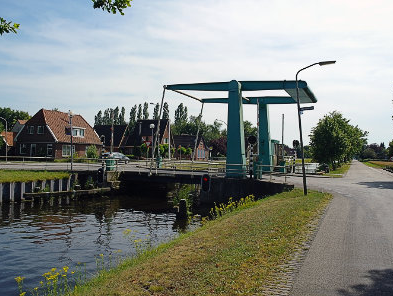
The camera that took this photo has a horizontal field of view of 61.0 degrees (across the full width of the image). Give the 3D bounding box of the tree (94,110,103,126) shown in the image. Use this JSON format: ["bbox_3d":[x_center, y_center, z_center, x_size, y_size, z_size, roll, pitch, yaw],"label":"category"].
[{"bbox_3d":[-34.087,-4.348,116.000,2.800,17.500,2.800,0,-2,0],"label":"tree"}]

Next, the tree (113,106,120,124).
[{"bbox_3d":[-26.387,-4.783,110.000,2.700,18.000,2.700,0,-2,0],"label":"tree"}]

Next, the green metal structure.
[{"bbox_3d":[3.800,-1.200,26.900,10.600,6.800,8.000,-1,-2,25],"label":"green metal structure"}]

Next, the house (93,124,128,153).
[{"bbox_3d":[-19.200,-0.885,71.900,11.000,7.200,6.800,-1,-2,25],"label":"house"}]

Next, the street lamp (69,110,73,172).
[{"bbox_3d":[-8.900,-0.500,23.500,0.350,4.300,0.350,-1,-2,25],"label":"street lamp"}]

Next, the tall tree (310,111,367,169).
[{"bbox_3d":[18.891,-1.012,45.000,6.400,7.800,6.400,0,-2,0],"label":"tall tree"}]

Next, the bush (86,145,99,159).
[{"bbox_3d":[-16.840,0.696,54.000,2.000,2.450,2.000,0,-2,0],"label":"bush"}]

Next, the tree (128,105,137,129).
[{"bbox_3d":[-20.200,-4.950,105.000,2.700,17.500,2.700,0,-2,0],"label":"tree"}]

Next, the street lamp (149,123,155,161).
[{"bbox_3d":[-4.400,-0.300,33.000,0.450,4.100,0.450,0,-2,0],"label":"street lamp"}]

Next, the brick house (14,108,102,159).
[{"bbox_3d":[-21.700,-1.850,54.300,8.000,8.100,11.500,-1,-2,18],"label":"brick house"}]

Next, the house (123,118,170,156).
[{"bbox_3d":[-9.200,-1.400,65.000,8.600,7.900,8.200,0,-2,17],"label":"house"}]

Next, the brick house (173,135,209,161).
[{"bbox_3d":[-2.900,-0.083,79.900,9.000,5.800,7.500,-1,-2,25],"label":"brick house"}]

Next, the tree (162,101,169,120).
[{"bbox_3d":[-9.800,-5.250,105.000,2.300,18.100,2.300,0,-2,0],"label":"tree"}]

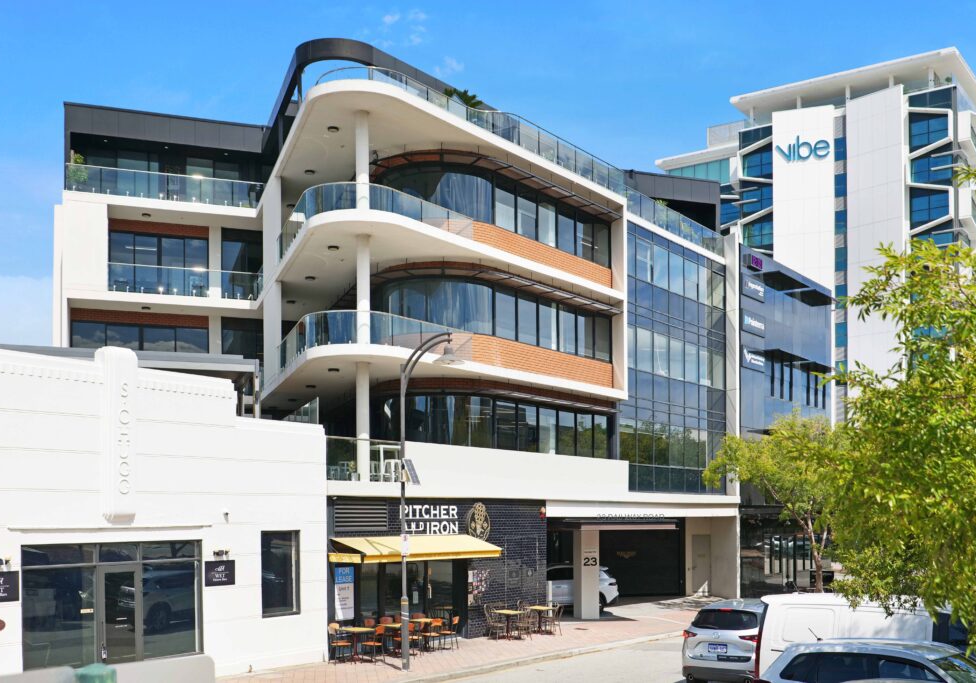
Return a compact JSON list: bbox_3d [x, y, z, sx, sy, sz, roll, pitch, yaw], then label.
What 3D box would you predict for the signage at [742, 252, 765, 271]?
[{"bbox_3d":[11.768,-3.475,43.800,0.280,0.480,1.080,-3,-4,39],"label":"signage"}]

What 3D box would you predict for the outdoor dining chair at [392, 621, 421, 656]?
[{"bbox_3d":[-2.126,7.638,25.500,0.500,0.840,0.440,-3,-6,39],"label":"outdoor dining chair"}]

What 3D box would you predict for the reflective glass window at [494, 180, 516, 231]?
[{"bbox_3d":[0.513,-4.078,30.758,0.100,1.265,1.159,-5,-7,38],"label":"reflective glass window"}]

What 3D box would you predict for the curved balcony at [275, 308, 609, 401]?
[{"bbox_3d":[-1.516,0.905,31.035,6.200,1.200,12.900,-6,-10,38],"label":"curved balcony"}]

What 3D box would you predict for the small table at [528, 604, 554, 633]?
[{"bbox_3d":[1.545,8.211,29.300,0.660,0.740,0.660,-6,-10,38],"label":"small table"}]

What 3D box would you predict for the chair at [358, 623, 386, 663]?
[{"bbox_3d":[-2.783,7.377,24.200,0.520,0.860,0.460,-1,-3,21],"label":"chair"}]

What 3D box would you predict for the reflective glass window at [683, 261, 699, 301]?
[{"bbox_3d":[8.475,-2.494,41.494,0.100,1.471,1.437,-3,-4,38],"label":"reflective glass window"}]

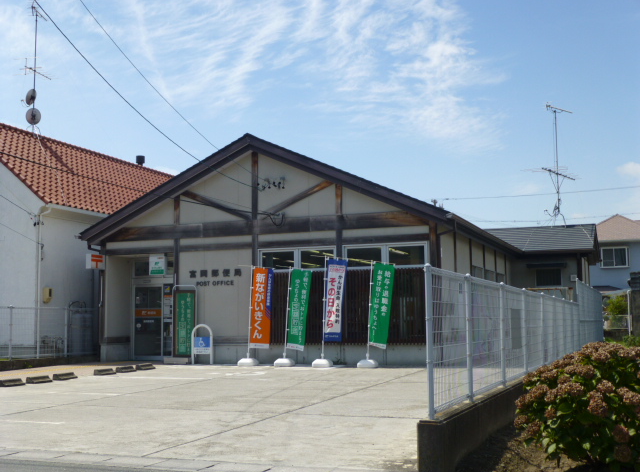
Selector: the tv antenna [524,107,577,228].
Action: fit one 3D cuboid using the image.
[{"bbox_3d":[8.484,-2.495,29.615,1.650,4.400,2.300,-6,-8,42],"label":"tv antenna"}]

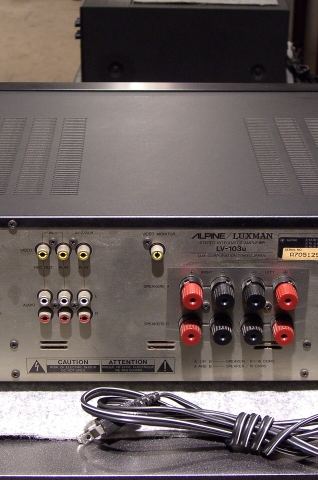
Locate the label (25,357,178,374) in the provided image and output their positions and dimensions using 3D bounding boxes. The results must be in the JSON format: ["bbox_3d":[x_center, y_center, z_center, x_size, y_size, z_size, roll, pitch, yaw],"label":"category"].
[{"bbox_3d":[-0.042,0.093,0.777,0.109,0.013,0.001,0,25,-1],"label":"label"}]

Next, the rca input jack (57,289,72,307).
[{"bbox_3d":[-0.067,0.042,0.748,0.010,0.010,0.009,0,25,-1],"label":"rca input jack"}]

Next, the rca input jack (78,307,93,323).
[{"bbox_3d":[-0.053,0.054,0.759,0.010,0.010,0.009,0,25,-2],"label":"rca input jack"}]

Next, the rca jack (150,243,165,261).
[{"bbox_3d":[-0.001,0.009,0.732,0.009,0.009,0.009,0,25,-2],"label":"rca jack"}]

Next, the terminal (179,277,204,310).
[{"bbox_3d":[0.024,0.039,0.747,0.015,0.015,0.021,0,25,-2],"label":"terminal"}]

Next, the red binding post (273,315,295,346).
[{"bbox_3d":[0.089,0.065,0.754,0.016,0.016,0.022,0,25,-1],"label":"red binding post"}]

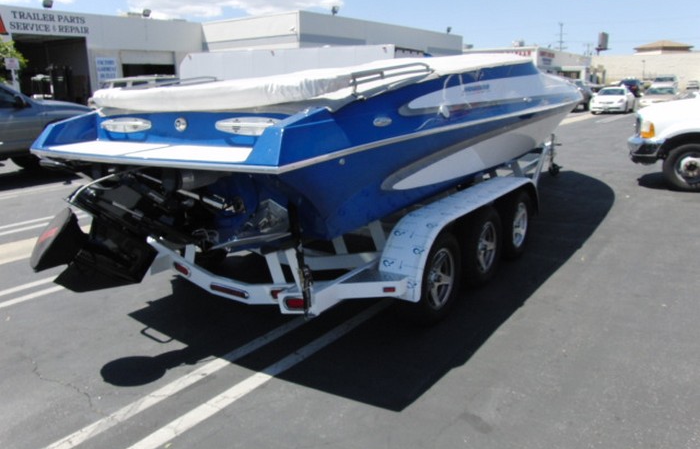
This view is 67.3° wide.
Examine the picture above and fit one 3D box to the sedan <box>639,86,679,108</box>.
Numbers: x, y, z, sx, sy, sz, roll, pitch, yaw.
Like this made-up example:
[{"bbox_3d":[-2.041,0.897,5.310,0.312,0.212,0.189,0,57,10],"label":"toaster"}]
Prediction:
[{"bbox_3d":[17.035,-6.809,28.986,1.800,1.440,4.750,9,18,32],"label":"sedan"}]

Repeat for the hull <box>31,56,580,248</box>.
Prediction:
[{"bbox_3d":[0.998,-1.216,5.984,2.570,1.390,7.859,9,18,35],"label":"hull"}]

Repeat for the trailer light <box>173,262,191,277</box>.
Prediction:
[{"bbox_3d":[-1.288,0.346,4.025,0.180,0.070,0.035,28,29,28],"label":"trailer light"}]

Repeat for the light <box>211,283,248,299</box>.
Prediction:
[{"bbox_3d":[-0.863,0.472,3.739,0.390,0.053,0.033,9,18,35],"label":"light"}]

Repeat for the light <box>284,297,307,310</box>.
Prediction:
[{"bbox_3d":[-0.320,0.473,3.133,0.180,0.074,0.035,-10,7,38],"label":"light"}]

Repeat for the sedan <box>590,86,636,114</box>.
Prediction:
[{"bbox_3d":[14.430,-6.826,28.663,1.790,1.420,4.660,9,18,32],"label":"sedan"}]

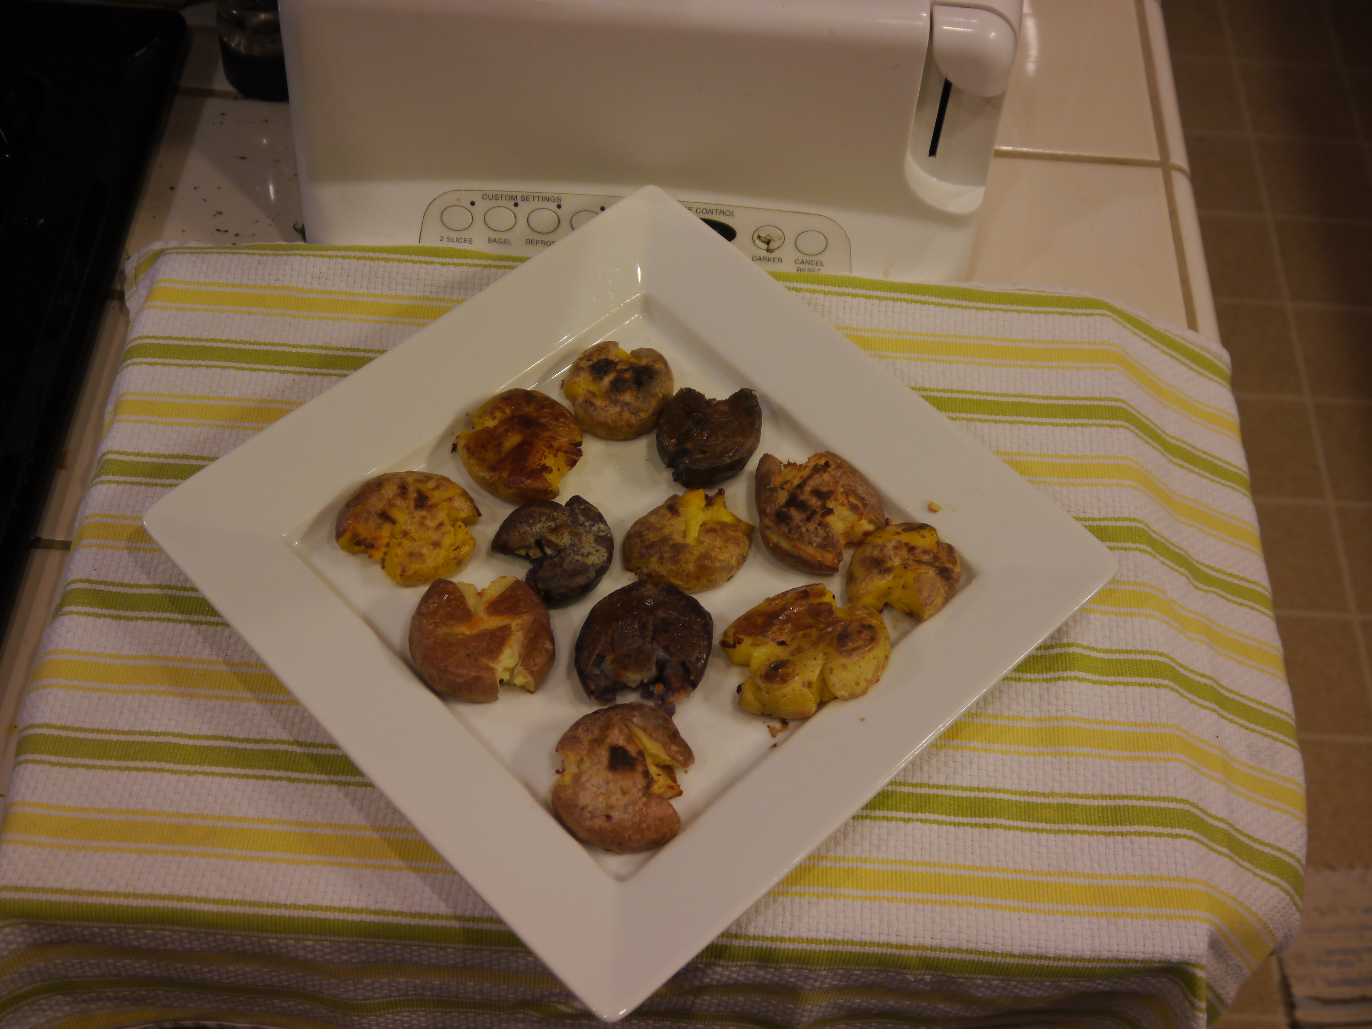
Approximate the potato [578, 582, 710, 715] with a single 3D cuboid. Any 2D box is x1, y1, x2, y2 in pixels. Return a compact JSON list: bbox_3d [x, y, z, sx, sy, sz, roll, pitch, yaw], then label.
[{"bbox_3d":[-0.018,0.058,0.785,0.058,0.025,0.063,2,55,-2],"label":"potato"}]

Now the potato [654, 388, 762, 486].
[{"bbox_3d":[0.011,-0.038,0.855,0.047,0.022,0.060,21,57,11],"label":"potato"}]

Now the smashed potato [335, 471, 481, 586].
[{"bbox_3d":[-0.124,0.006,0.815,0.065,0.025,0.055,14,56,6],"label":"smashed potato"}]

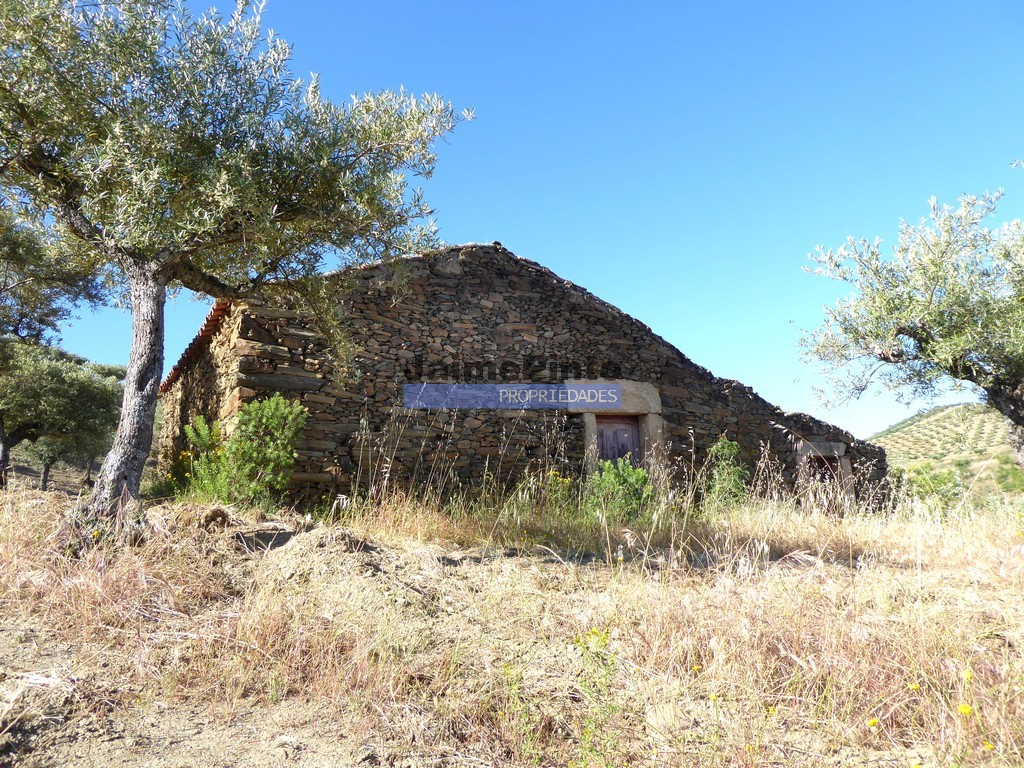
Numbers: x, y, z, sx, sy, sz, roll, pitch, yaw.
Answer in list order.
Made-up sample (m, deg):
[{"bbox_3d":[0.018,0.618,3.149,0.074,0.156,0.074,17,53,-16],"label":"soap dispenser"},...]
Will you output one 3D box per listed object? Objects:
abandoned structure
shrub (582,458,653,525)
[{"bbox_3d":[0.470,0.353,15.825,13.840,4.254,7.000,3,-7,-30],"label":"abandoned structure"},{"bbox_3d":[1.683,1.723,11.800,1.080,1.040,1.000,0,-5,0],"label":"shrub"}]

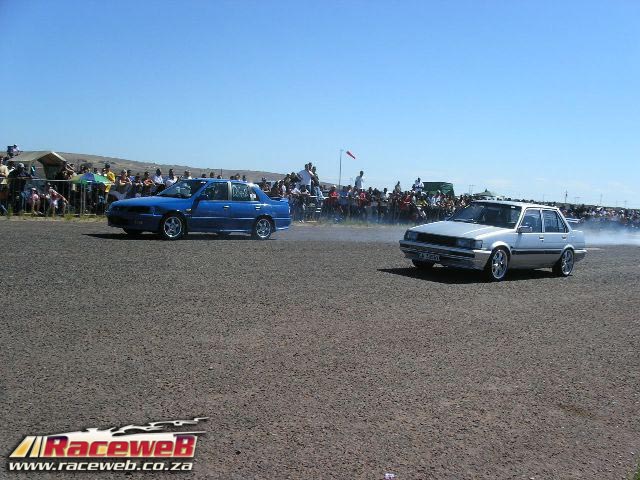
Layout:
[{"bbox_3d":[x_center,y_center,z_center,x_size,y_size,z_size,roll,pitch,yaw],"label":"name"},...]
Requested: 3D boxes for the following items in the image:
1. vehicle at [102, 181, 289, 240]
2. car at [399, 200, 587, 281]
[{"bbox_3d":[-2.805,-0.736,16.552,1.690,1.370,4.280,8,5,43],"label":"vehicle"},{"bbox_3d":[3.345,-0.049,13.063,1.640,1.340,4.140,8,5,44],"label":"car"}]

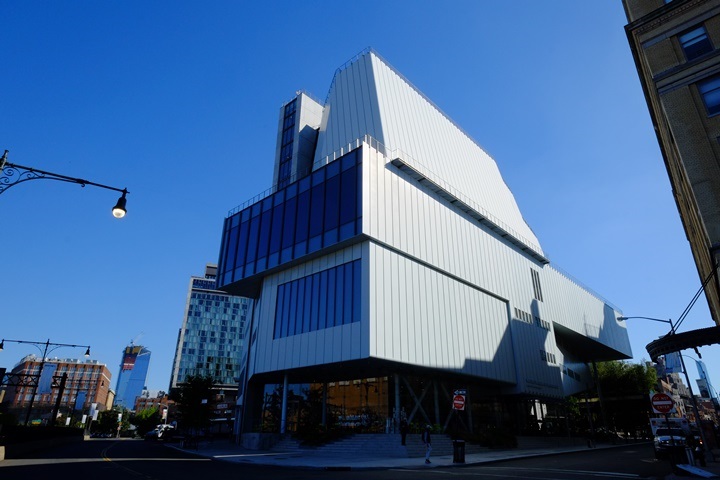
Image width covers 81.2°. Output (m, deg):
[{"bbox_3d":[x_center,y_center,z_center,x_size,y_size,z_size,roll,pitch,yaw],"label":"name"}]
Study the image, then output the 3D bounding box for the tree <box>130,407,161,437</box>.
[{"bbox_3d":[-33.951,28.576,66.564,4.156,3.904,4.156,11,-26,-23],"label":"tree"}]

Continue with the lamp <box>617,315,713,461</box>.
[{"bbox_3d":[18.970,8.951,26.467,3.105,8.727,0.400,-20,-31,39],"label":"lamp"}]

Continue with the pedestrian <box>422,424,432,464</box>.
[{"bbox_3d":[3.432,10.346,21.402,0.420,1.802,0.520,0,-23,1],"label":"pedestrian"}]

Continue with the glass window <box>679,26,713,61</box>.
[{"bbox_3d":[18.595,-10.865,23.304,1.190,1.855,0.150,-20,-31,39],"label":"glass window"}]

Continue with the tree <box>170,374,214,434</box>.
[{"bbox_3d":[-14.976,15.030,37.414,3.602,5.714,3.602,9,-25,-18],"label":"tree"}]

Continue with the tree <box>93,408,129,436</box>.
[{"bbox_3d":[-36.832,26.842,62.064,4.537,3.454,4.537,13,-26,-26],"label":"tree"}]

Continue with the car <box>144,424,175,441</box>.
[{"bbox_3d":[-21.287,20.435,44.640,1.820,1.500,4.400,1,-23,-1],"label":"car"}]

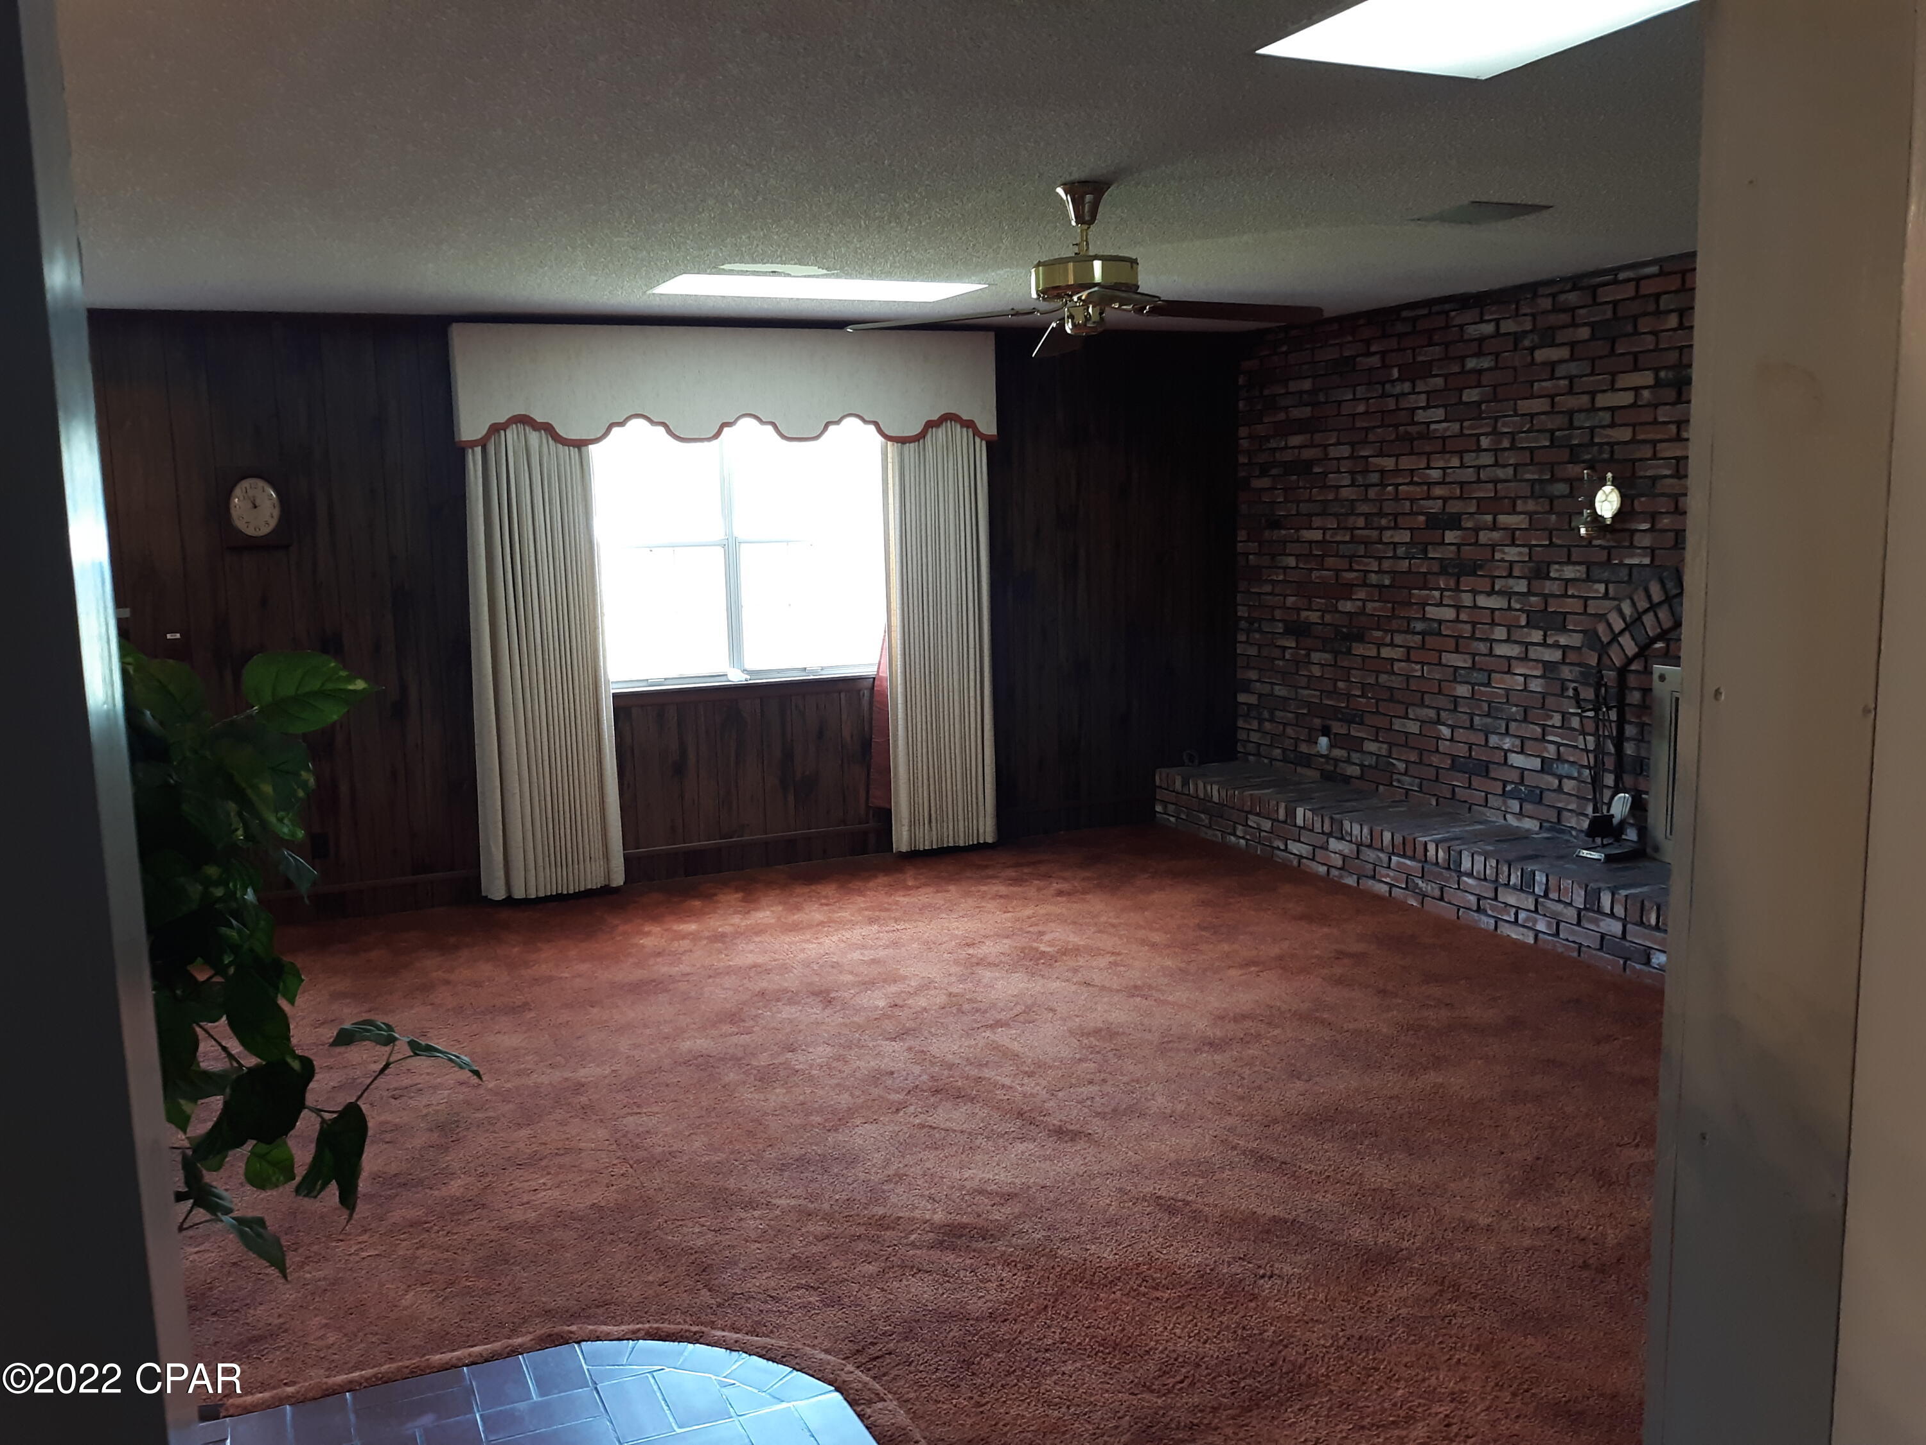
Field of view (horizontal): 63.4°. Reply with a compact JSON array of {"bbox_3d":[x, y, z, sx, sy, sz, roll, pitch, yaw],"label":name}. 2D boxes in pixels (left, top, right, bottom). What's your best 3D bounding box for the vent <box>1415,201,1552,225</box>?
[{"bbox_3d":[1.571,-1.552,4.769,0.305,0.030,0.305,-5,9,-24],"label":"vent"}]

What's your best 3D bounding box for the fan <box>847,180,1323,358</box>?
[{"bbox_3d":[0.331,-1.248,4.220,1.310,0.400,1.310,-2,8,-3],"label":"fan"}]

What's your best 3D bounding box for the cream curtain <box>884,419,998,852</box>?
[{"bbox_3d":[-0.106,-0.470,7.455,0.535,2.158,0.140,-5,9,-24],"label":"cream curtain"}]

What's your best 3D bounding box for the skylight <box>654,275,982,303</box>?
[{"bbox_3d":[-0.566,-1.710,6.101,1.200,0.060,0.525,-5,9,-24],"label":"skylight"}]

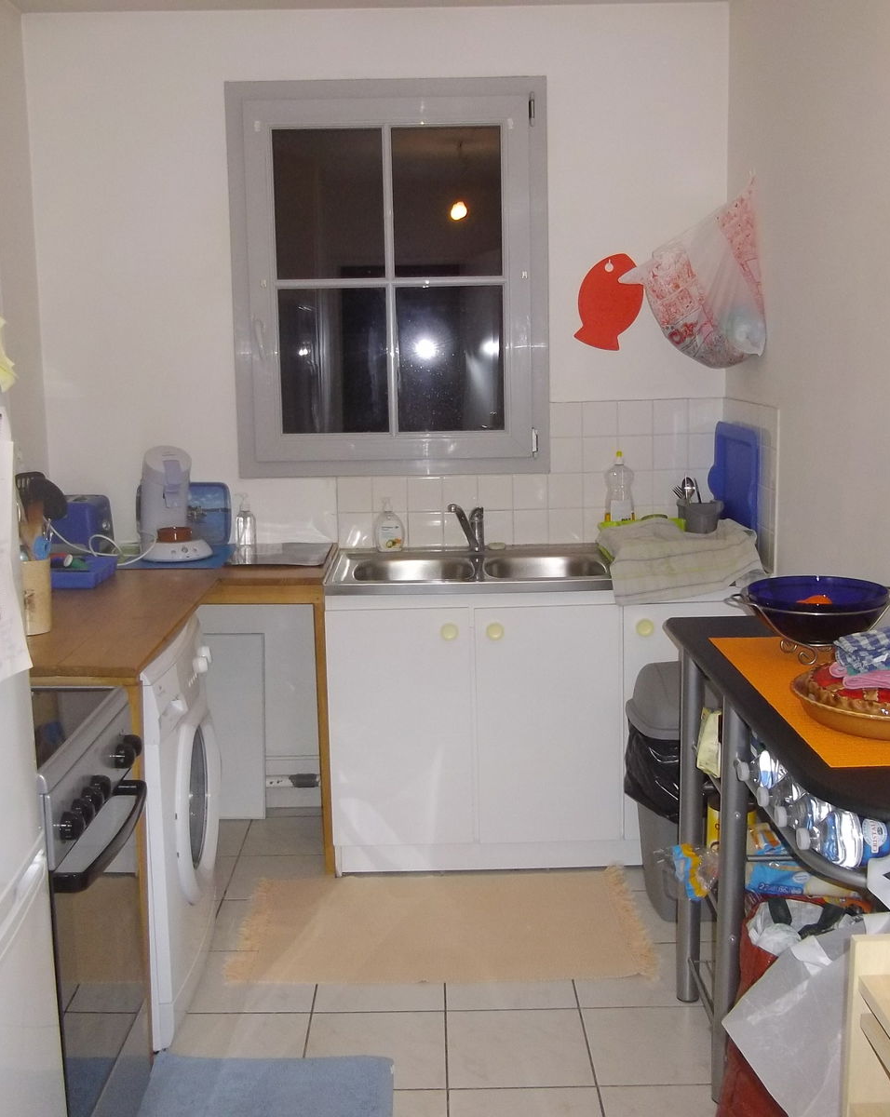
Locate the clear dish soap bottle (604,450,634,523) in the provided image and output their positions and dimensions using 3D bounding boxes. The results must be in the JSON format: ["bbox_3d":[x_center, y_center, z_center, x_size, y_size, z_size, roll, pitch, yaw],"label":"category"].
[{"bbox_3d":[0.540,-0.197,3.596,0.089,0.275,0.062,-1,8,-1],"label":"clear dish soap bottle"}]

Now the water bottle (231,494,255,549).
[{"bbox_3d":[-0.619,-0.113,3.572,0.066,0.170,0.064,-1,8,-1],"label":"water bottle"}]

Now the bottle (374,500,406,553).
[{"bbox_3d":[-0.171,-0.104,3.594,0.090,0.164,0.055,-1,8,-1],"label":"bottle"}]

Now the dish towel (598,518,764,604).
[{"bbox_3d":[0.663,-0.004,3.315,0.455,0.192,0.404,-1,8,-1],"label":"dish towel"}]

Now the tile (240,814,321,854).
[{"bbox_3d":[-0.462,0.857,3.610,0.296,0.010,0.296,-1,9,-1],"label":"tile"}]

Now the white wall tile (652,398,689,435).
[{"bbox_3d":[0.699,-0.436,3.595,0.109,0.109,0.010,-1,8,-1],"label":"white wall tile"}]

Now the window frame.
[{"bbox_3d":[-0.164,-0.838,3.525,0.958,1.173,0.080,-1,8,-1],"label":"window frame"}]

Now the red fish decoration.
[{"bbox_3d":[0.507,-0.794,3.591,0.219,0.299,0.010,-1,9,-1],"label":"red fish decoration"}]

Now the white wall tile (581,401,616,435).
[{"bbox_3d":[0.490,-0.435,3.647,0.108,0.108,0.010,-1,8,-1],"label":"white wall tile"}]

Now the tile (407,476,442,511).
[{"bbox_3d":[-0.062,-0.203,3.617,0.109,0.109,0.010,-1,8,-1],"label":"tile"}]

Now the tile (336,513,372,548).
[{"bbox_3d":[-0.279,-0.086,3.631,0.109,0.109,0.010,-1,8,-1],"label":"tile"}]

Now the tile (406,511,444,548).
[{"bbox_3d":[-0.061,-0.095,3.690,0.108,0.108,0.010,-1,8,-1],"label":"tile"}]

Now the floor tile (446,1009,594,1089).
[{"bbox_3d":[0.151,1.017,2.410,0.295,0.010,0.295,-1,8,-1],"label":"floor tile"}]

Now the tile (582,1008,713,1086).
[{"bbox_3d":[0.446,1.025,2.443,0.296,0.010,0.296,-1,9,-1],"label":"tile"}]

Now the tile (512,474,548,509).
[{"bbox_3d":[0.267,-0.208,3.621,0.109,0.109,0.010,-1,8,-1],"label":"tile"}]

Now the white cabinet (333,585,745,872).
[{"bbox_3d":[0.273,0.457,3.467,1.187,0.812,0.492,-1,8,-1],"label":"white cabinet"}]

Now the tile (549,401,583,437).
[{"bbox_3d":[0.377,-0.427,3.591,0.109,0.109,0.010,-1,8,-1],"label":"tile"}]

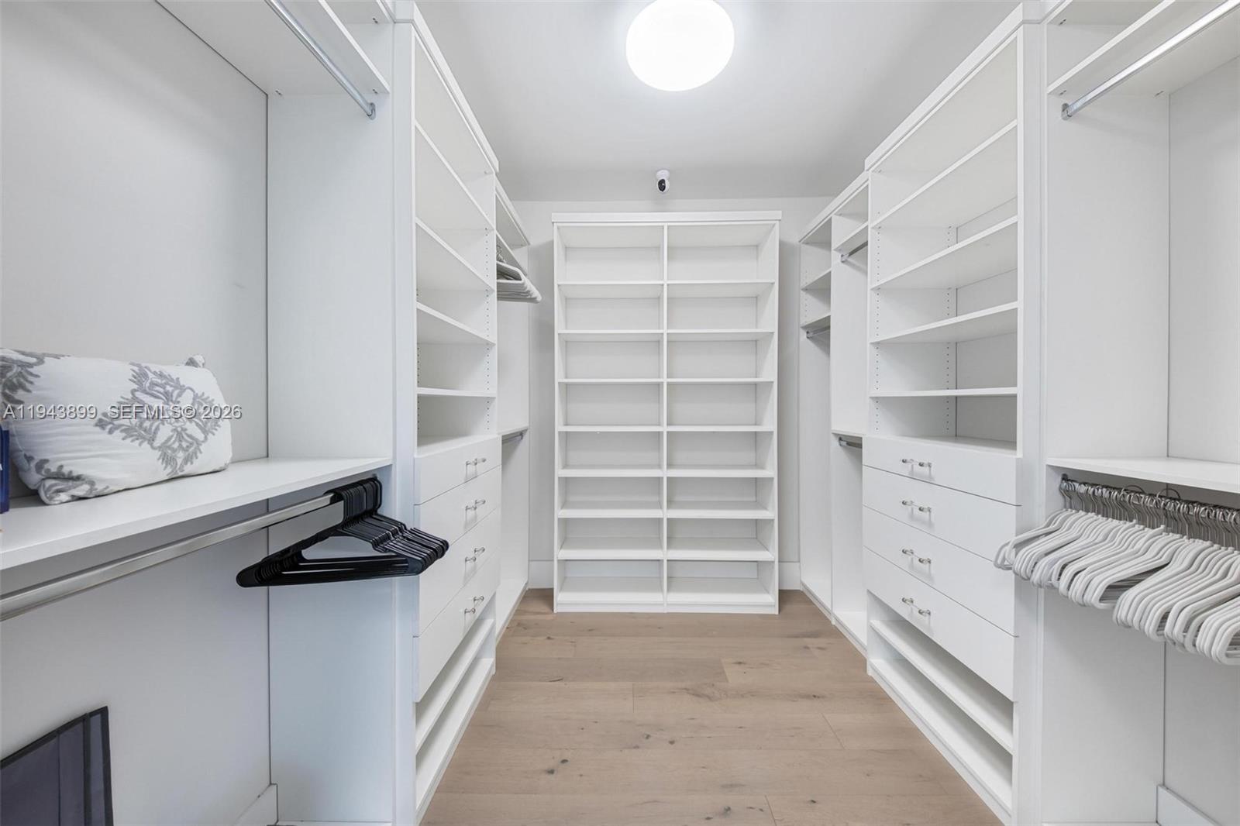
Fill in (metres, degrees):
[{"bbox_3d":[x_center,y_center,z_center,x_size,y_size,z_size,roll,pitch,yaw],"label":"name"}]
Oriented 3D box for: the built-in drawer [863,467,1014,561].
[{"bbox_3d":[1.359,0.359,1.601,0.402,0.192,0.764,0,1,1],"label":"built-in drawer"}]

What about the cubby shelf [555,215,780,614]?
[{"bbox_3d":[0.293,0.012,2.737,1.410,2.497,0.342,0,1,1],"label":"cubby shelf"}]

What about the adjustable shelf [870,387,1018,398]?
[{"bbox_3d":[1.396,-0.075,1.606,0.390,0.019,0.734,0,1,1],"label":"adjustable shelf"}]

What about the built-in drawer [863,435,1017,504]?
[{"bbox_3d":[1.359,0.193,1.598,0.402,0.141,0.764,0,1,1],"label":"built-in drawer"}]

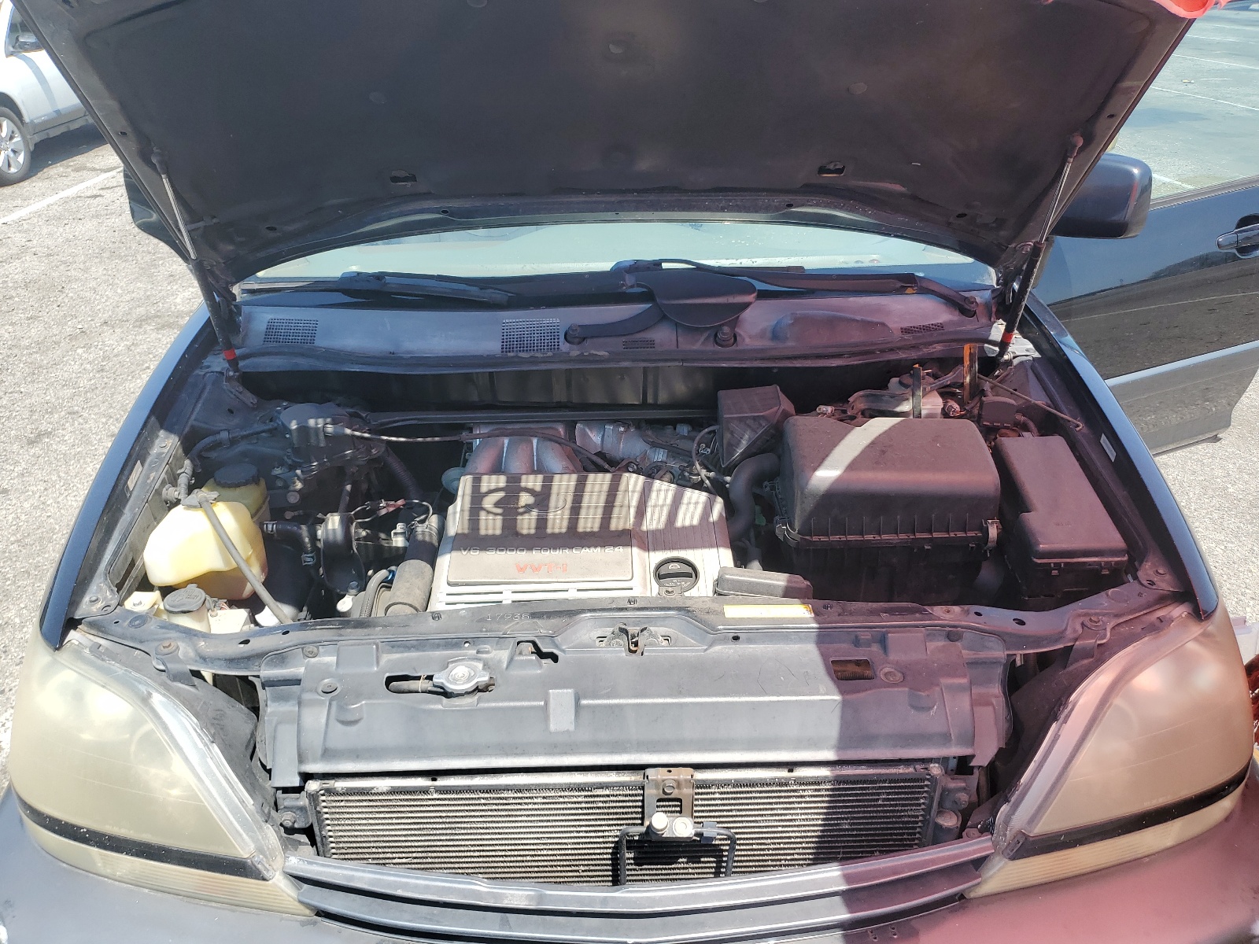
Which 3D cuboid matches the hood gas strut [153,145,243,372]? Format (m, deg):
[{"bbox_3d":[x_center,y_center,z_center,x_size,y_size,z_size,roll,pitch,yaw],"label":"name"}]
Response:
[{"bbox_3d":[-0.733,-0.342,1.615,0.025,0.438,0.025,0,46,-1],"label":"hood gas strut"}]

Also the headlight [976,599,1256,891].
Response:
[{"bbox_3d":[0.648,0.354,1.311,0.430,0.280,0.330,-7,28,-10],"label":"headlight"}]

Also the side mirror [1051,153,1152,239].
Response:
[{"bbox_3d":[1.052,-0.627,2.150,0.140,0.175,0.250,-19,33,-30],"label":"side mirror"}]

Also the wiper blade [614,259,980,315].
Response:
[{"bbox_3d":[0.325,-0.362,1.820,0.710,0.070,0.100,-1,28,0],"label":"wiper blade"}]

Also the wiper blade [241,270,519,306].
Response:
[{"bbox_3d":[-0.500,-0.359,1.840,0.540,0.050,0.060,-1,28,0],"label":"wiper blade"}]

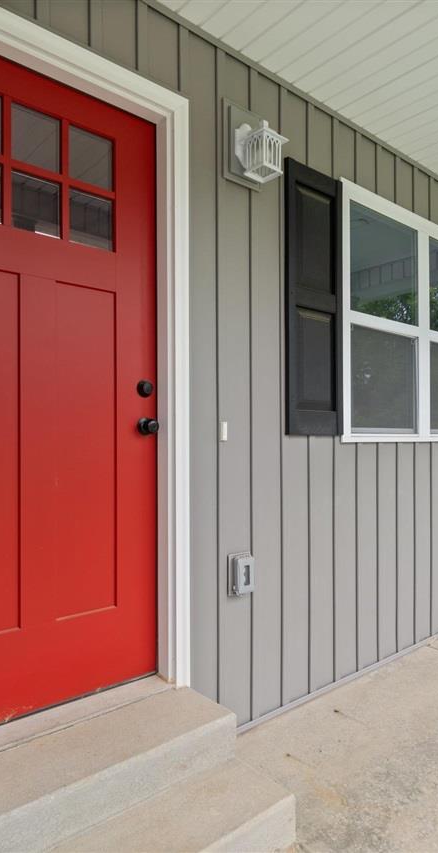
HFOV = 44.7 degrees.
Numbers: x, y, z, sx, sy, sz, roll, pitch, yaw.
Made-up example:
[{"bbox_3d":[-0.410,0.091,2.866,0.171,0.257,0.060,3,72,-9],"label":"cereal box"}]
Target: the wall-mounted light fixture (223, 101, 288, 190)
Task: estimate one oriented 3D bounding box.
[{"bbox_3d":[0.146,-1.092,2.022,0.205,0.305,0.200,0,0,-40],"label":"wall-mounted light fixture"}]

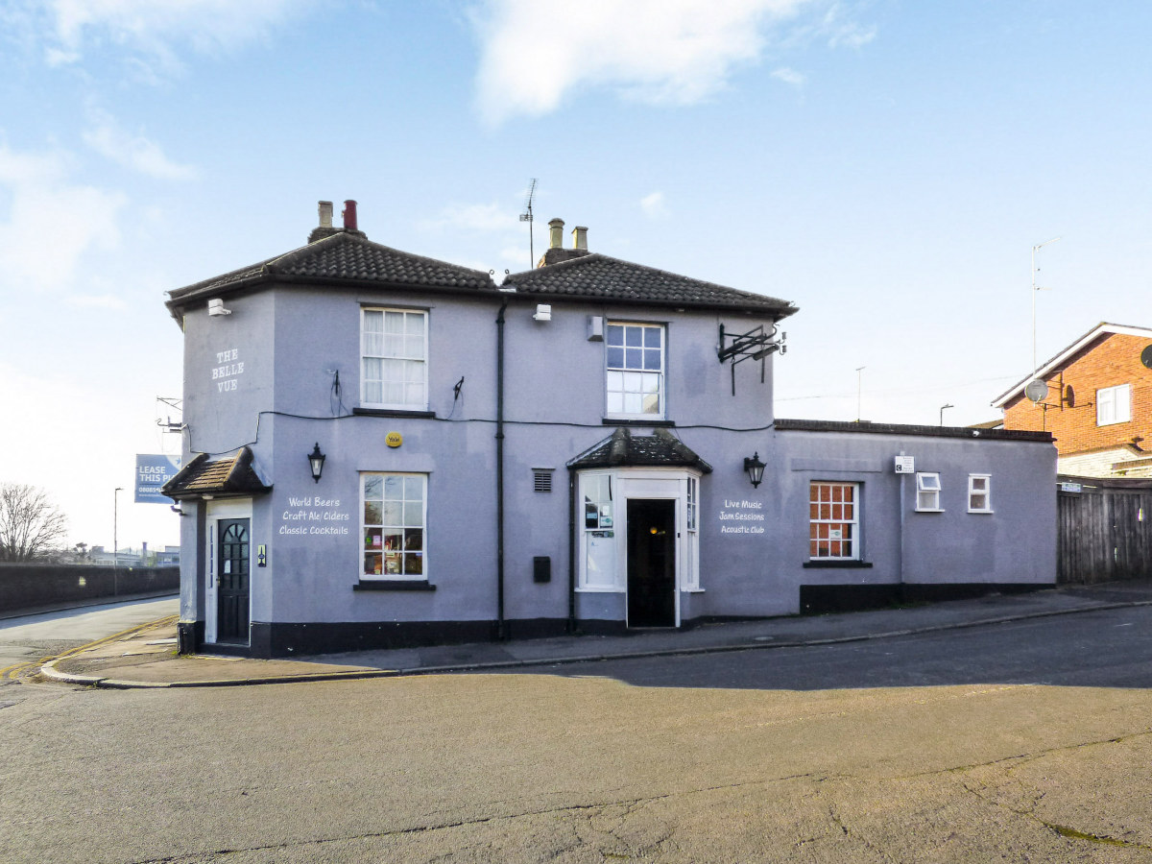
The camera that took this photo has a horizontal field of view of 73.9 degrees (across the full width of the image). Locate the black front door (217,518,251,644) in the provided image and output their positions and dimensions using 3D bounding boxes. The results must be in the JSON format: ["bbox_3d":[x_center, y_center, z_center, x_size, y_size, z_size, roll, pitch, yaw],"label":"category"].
[{"bbox_3d":[-5.485,2.381,12.250,0.760,1.980,0.080,-2,-3,27],"label":"black front door"}]

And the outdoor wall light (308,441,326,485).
[{"bbox_3d":[-3.874,0.466,11.439,0.270,0.620,0.380,1,-3,-10],"label":"outdoor wall light"}]

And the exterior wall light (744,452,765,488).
[{"bbox_3d":[2.930,0.624,12.595,0.270,0.600,0.400,1,-3,-10],"label":"exterior wall light"}]

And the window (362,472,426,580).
[{"bbox_3d":[-2.831,1.468,11.880,1.010,1.660,0.120,1,-3,-10],"label":"window"}]

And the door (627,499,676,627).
[{"bbox_3d":[1.172,2.030,11.900,0.760,1.990,0.080,0,-3,-8],"label":"door"}]

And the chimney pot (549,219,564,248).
[{"bbox_3d":[-0.396,-4.102,15.800,0.320,0.590,0.320,0,-3,0],"label":"chimney pot"}]

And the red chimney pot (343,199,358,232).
[{"bbox_3d":[-4.401,-4.205,14.900,0.270,0.560,0.270,1,-3,-10],"label":"red chimney pot"}]

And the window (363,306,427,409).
[{"bbox_3d":[-2.824,-1.155,11.881,1.010,1.570,0.120,1,-3,-10],"label":"window"}]

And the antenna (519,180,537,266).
[{"bbox_3d":[-1.006,-4.440,16.200,0.320,1.650,1.100,1,-3,-12],"label":"antenna"}]

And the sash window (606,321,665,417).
[{"bbox_3d":[0.974,-0.998,12.526,0.980,1.600,0.120,1,-3,-10],"label":"sash window"}]

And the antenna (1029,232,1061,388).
[{"bbox_3d":[12.867,-3.227,21.000,0.300,4.200,0.800,1,-3,-23],"label":"antenna"}]

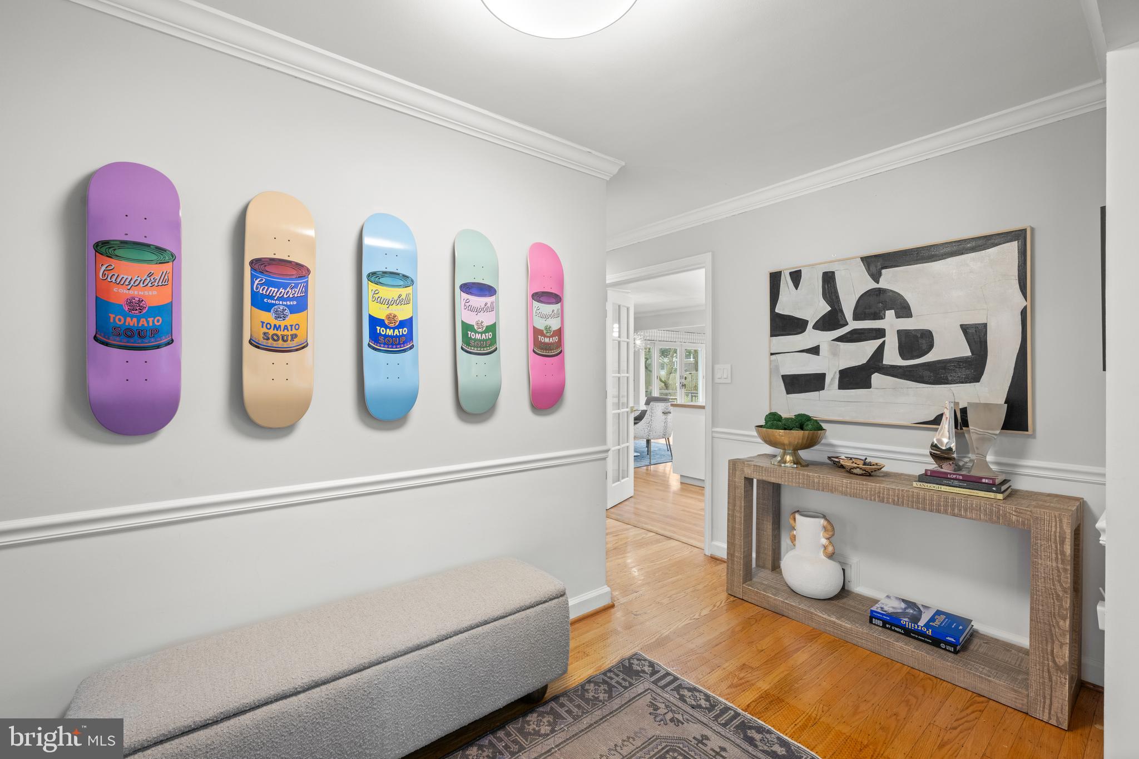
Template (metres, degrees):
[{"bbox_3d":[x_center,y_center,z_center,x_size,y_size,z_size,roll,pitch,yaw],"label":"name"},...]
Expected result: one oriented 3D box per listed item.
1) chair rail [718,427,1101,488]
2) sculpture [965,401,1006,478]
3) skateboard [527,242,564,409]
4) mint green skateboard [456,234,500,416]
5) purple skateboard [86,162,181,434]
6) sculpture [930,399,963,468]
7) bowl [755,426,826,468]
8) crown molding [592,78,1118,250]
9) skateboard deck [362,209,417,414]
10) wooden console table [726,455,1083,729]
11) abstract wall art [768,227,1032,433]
[{"bbox_3d":[1.576,0.378,2.578,0.027,0.064,1.862,-1,1,-39],"label":"chair rail"},{"bbox_3d":[1.736,0.247,1.978,0.100,0.296,0.127,-1,1,-39],"label":"sculpture"},{"bbox_3d":[-0.117,-0.259,2.301,0.205,0.814,0.060,-1,1,-38],"label":"skateboard"},{"bbox_3d":[-0.405,-0.251,2.080,0.205,0.810,0.060,-1,1,-38],"label":"mint green skateboard"},{"bbox_3d":[-1.280,-0.238,1.407,0.205,0.810,0.060,-1,1,-38],"label":"purple skateboard"},{"bbox_3d":[1.655,0.245,2.085,0.105,0.299,0.115,-1,1,-39],"label":"sculpture"},{"bbox_3d":[1.223,0.368,2.619,0.350,0.198,0.350,0,1,0],"label":"bowl"},{"bbox_3d":[1.190,-1.132,2.981,0.085,0.082,2.991,-1,1,-39],"label":"crown molding"},{"bbox_3d":[-0.699,-0.243,1.854,0.205,0.808,0.060,-1,1,-38],"label":"skateboard deck"},{"bbox_3d":[1.496,0.857,2.336,0.389,0.776,1.358,-1,1,-39],"label":"wooden console table"},{"bbox_3d":[1.625,-0.215,2.495,0.040,0.892,1.165,-1,1,-39],"label":"abstract wall art"}]

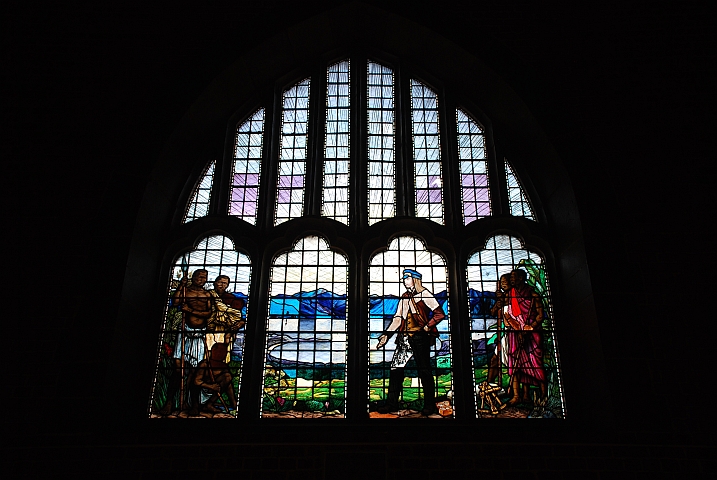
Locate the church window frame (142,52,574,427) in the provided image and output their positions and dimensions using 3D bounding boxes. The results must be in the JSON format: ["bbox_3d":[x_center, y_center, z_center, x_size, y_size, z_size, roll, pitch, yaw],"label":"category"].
[{"bbox_3d":[0.000,-0.229,6.747,2.950,3.520,0.280,0,-32,0],"label":"church window frame"}]

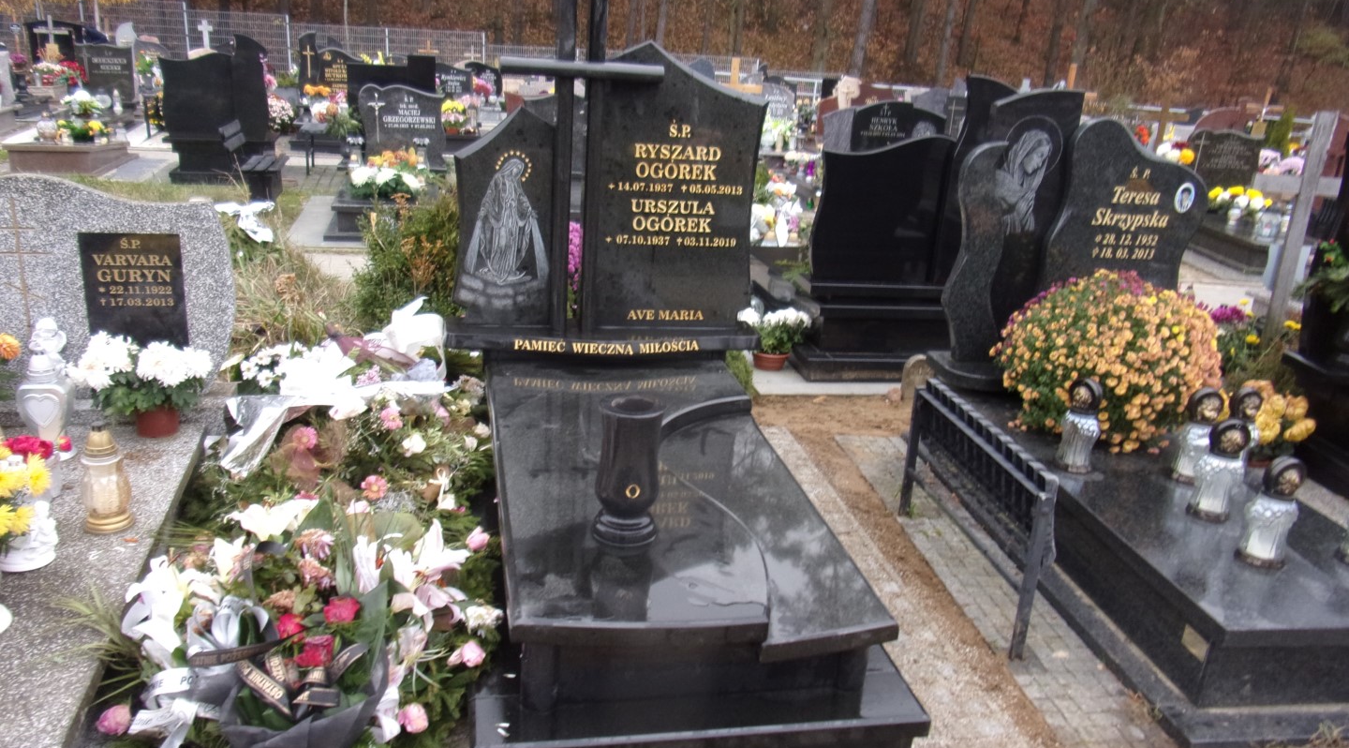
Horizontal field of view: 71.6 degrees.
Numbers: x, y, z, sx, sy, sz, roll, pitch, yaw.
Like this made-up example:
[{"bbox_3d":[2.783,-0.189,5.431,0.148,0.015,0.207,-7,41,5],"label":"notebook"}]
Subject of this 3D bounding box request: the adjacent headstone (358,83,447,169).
[{"bbox_3d":[-2.465,-2.241,8.480,0.780,0.750,0.120,-1,19,-16],"label":"adjacent headstone"}]

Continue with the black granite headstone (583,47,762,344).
[{"bbox_3d":[-0.003,-0.676,3.474,0.653,1.027,0.096,0,18,-12],"label":"black granite headstone"}]

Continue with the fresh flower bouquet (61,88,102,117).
[{"bbox_3d":[-6.859,-3.137,10.813,0.370,0.320,0.340,-2,19,-19],"label":"fresh flower bouquet"}]

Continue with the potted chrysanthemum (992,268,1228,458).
[{"bbox_3d":[1.502,-0.049,3.283,0.735,0.630,0.735,2,18,-7],"label":"potted chrysanthemum"}]

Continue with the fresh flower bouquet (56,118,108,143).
[{"bbox_3d":[-6.036,-2.492,9.532,0.400,0.240,0.300,-2,19,-19],"label":"fresh flower bouquet"}]

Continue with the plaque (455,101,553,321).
[{"bbox_3d":[-0.606,-0.565,3.382,0.370,0.778,0.086,0,18,-12],"label":"plaque"}]

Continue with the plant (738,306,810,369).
[{"bbox_3d":[0.523,-0.191,4.912,0.378,0.332,0.340,0,18,-12],"label":"plant"}]

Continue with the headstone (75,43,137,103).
[{"bbox_3d":[-7.382,-3.896,12.155,0.700,0.740,0.120,-2,19,-19],"label":"headstone"}]

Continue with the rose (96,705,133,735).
[{"bbox_3d":[-1.052,0.649,1.756,0.060,0.057,0.060,0,19,-12],"label":"rose"}]

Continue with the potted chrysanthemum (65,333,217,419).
[{"bbox_3d":[-1.805,-0.001,3.166,0.436,0.298,0.370,0,18,-12],"label":"potted chrysanthemum"}]

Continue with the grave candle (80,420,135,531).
[{"bbox_3d":[-1.401,0.252,2.282,0.110,0.268,0.110,0,19,-12],"label":"grave candle"}]

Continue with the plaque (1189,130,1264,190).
[{"bbox_3d":[6.098,-2.318,10.400,0.806,0.797,0.096,3,18,-2],"label":"plaque"}]

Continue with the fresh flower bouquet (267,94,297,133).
[{"bbox_3d":[-4.676,-3.088,11.095,0.420,0.450,0.400,-1,19,-14],"label":"fresh flower bouquet"}]

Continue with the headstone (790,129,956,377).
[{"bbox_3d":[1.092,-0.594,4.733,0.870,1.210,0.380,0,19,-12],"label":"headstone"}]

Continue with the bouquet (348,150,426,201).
[{"bbox_3d":[-2.334,-1.610,7.615,0.607,0.373,0.455,0,18,-12],"label":"bouquet"}]

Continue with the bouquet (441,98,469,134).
[{"bbox_3d":[-2.879,-3.362,12.227,0.380,0.470,0.360,-1,19,-14],"label":"bouquet"}]

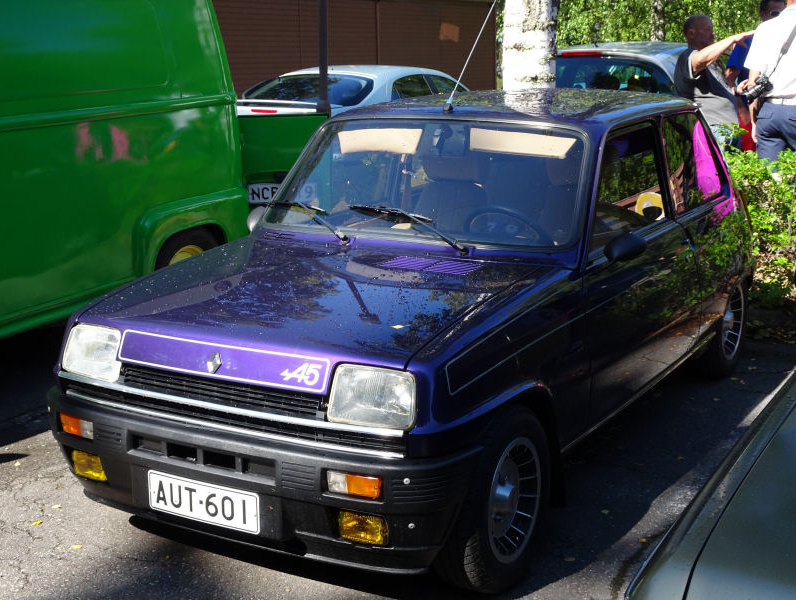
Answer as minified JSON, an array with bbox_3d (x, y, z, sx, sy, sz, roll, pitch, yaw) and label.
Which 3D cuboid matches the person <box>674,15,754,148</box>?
[{"bbox_3d":[2.283,-1.147,8.000,0.600,1.770,0.520,-2,12,-3],"label":"person"}]

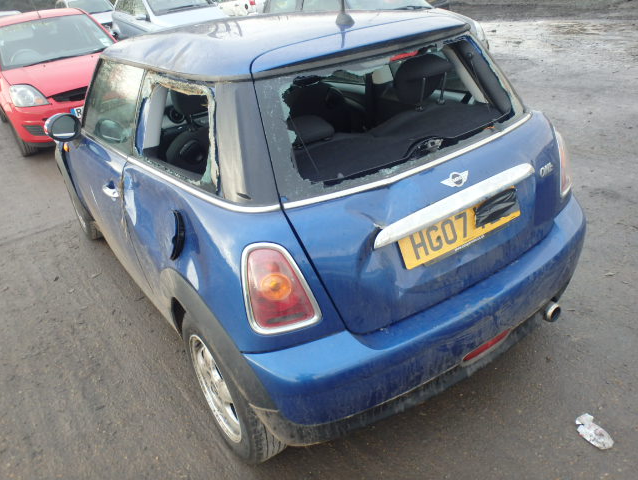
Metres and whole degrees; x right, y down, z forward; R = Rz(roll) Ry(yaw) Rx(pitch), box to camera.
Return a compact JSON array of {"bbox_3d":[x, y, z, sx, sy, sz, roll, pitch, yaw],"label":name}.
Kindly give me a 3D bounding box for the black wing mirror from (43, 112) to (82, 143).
[{"bbox_3d":[-1.409,-0.615,2.813,0.205,0.150,0.120,-29,34,-34],"label":"black wing mirror"}]

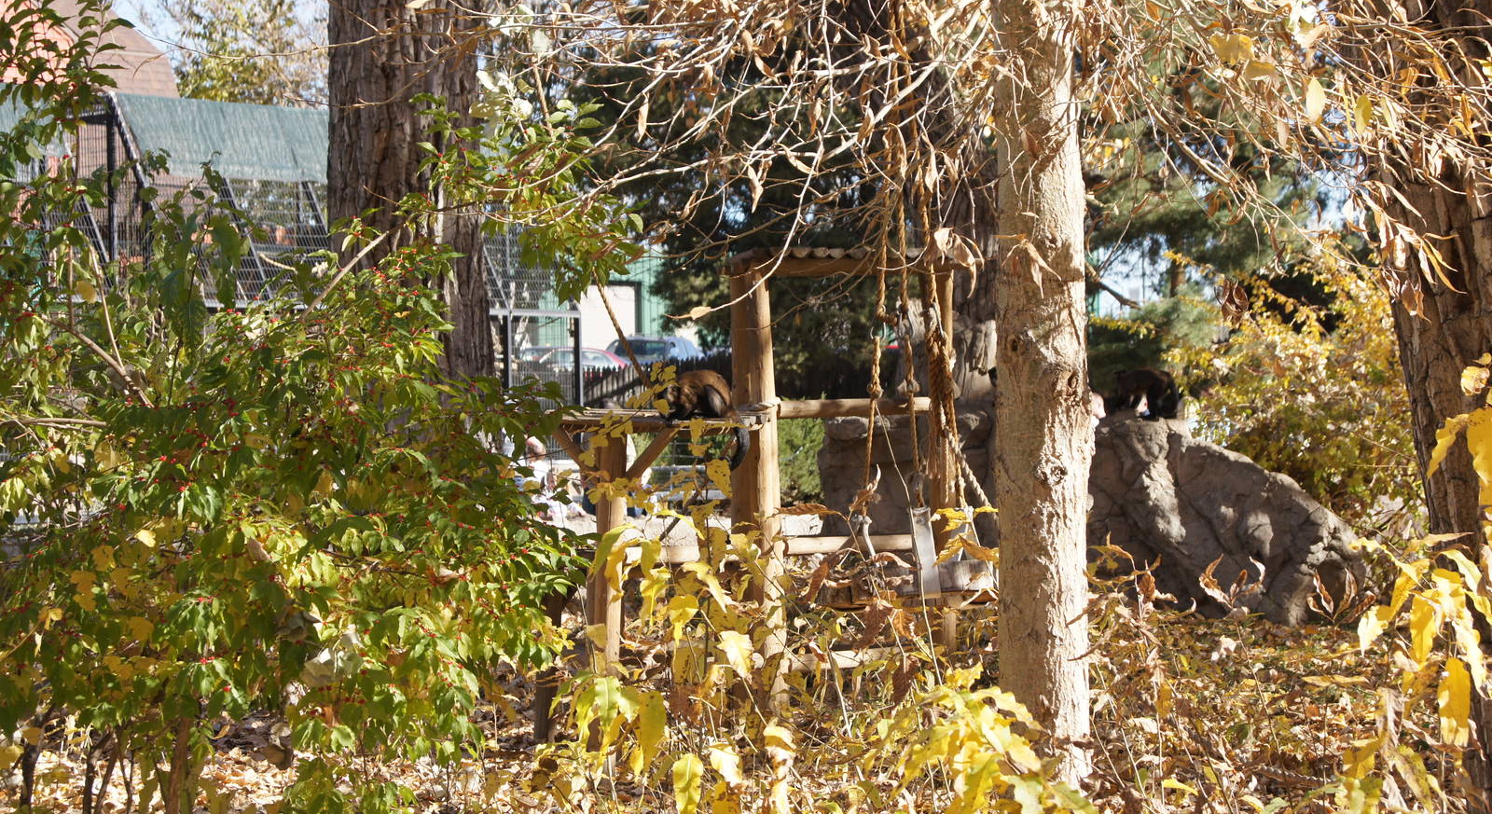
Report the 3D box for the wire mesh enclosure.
[{"bbox_3d":[-6.900,-1.650,48.500,4.500,5.000,12.000,0,1,38],"label":"wire mesh enclosure"}]

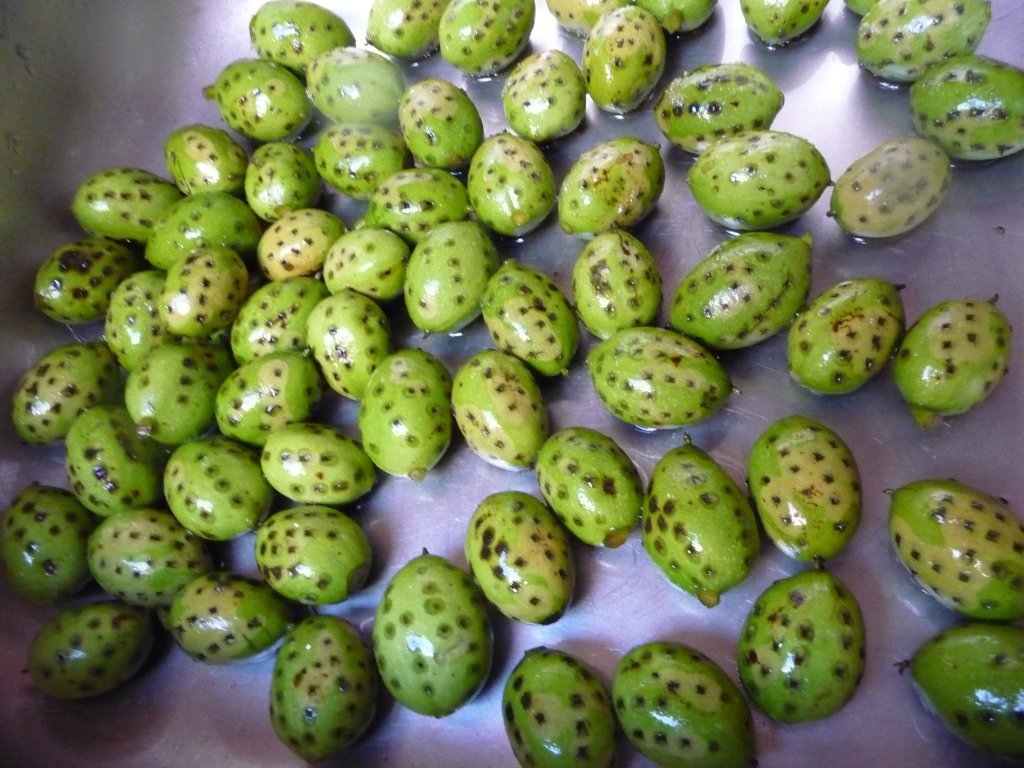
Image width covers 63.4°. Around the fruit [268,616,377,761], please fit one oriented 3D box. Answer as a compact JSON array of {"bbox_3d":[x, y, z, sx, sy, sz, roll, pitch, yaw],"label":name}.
[{"bbox_3d":[-0.055,0.088,0.243,0.029,0.029,0.041,-16,64,0],"label":"fruit"}]

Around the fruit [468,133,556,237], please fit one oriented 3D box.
[{"bbox_3d":[0.000,-0.077,0.319,0.032,0.032,0.042,-18,63,4],"label":"fruit"}]

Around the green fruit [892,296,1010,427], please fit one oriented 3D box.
[{"bbox_3d":[0.135,-0.009,0.254,0.030,0.030,0.043,29,76,24],"label":"green fruit"}]

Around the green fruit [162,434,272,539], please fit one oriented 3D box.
[{"bbox_3d":[-0.096,0.034,0.271,0.039,0.030,0.030,36,74,21],"label":"green fruit"}]

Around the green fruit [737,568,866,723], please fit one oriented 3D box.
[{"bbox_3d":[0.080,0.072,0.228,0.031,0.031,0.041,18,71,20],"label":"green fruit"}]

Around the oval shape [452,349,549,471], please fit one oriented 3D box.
[{"bbox_3d":[-0.004,0.009,0.303,0.032,0.032,0.049,-25,64,-1],"label":"oval shape"}]

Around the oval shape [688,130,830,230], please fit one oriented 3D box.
[{"bbox_3d":[0.085,-0.070,0.287,0.047,0.033,0.033,4,66,9],"label":"oval shape"}]

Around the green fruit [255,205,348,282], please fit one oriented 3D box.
[{"bbox_3d":[-0.082,-0.054,0.321,0.035,0.025,0.025,-26,61,-2],"label":"green fruit"}]

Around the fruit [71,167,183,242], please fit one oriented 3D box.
[{"bbox_3d":[-0.173,-0.081,0.373,0.053,0.032,0.032,10,68,15],"label":"fruit"}]

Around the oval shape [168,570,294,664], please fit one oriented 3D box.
[{"bbox_3d":[-0.099,0.082,0.291,0.045,0.029,0.029,9,68,14],"label":"oval shape"}]

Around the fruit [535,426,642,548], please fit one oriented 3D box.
[{"bbox_3d":[0.026,0.035,0.286,0.032,0.032,0.046,-31,64,-4],"label":"fruit"}]

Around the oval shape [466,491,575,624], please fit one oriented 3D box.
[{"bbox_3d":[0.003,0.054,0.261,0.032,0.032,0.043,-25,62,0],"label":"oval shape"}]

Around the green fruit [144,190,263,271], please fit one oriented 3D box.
[{"bbox_3d":[-0.125,-0.060,0.339,0.046,0.032,0.032,-24,61,-3],"label":"green fruit"}]

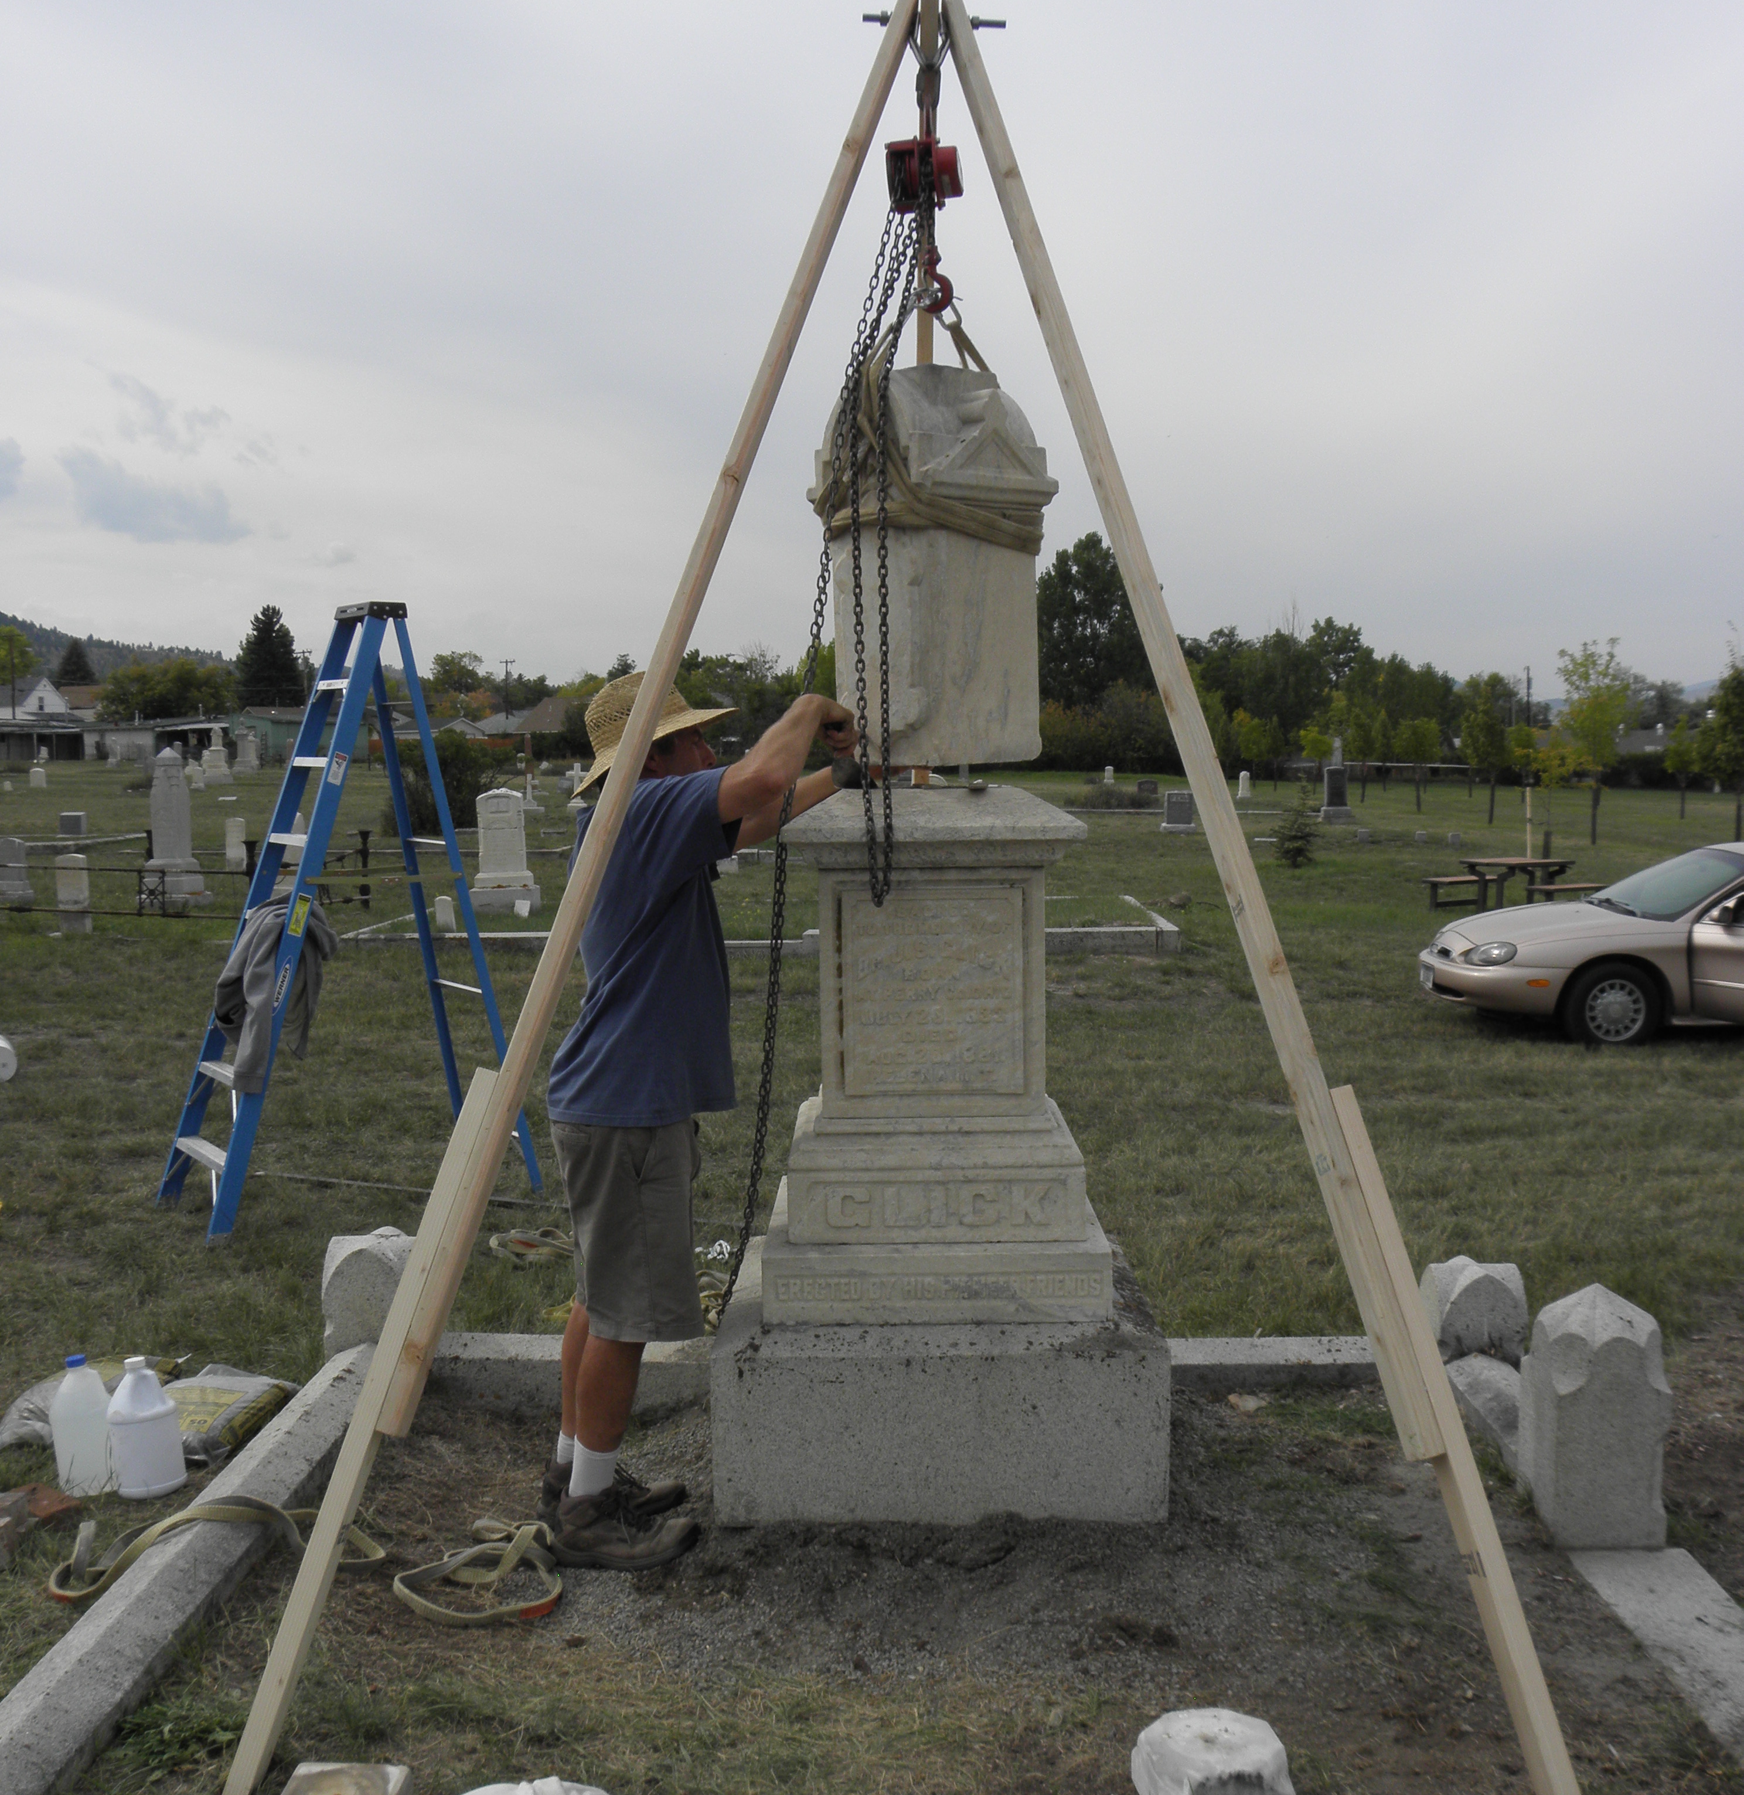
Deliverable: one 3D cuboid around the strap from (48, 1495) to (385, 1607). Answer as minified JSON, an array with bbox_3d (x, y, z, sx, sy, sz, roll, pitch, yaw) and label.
[{"bbox_3d":[-1.290,1.254,3.460,0.610,0.160,0.280,-1,4,-15],"label":"strap"}]

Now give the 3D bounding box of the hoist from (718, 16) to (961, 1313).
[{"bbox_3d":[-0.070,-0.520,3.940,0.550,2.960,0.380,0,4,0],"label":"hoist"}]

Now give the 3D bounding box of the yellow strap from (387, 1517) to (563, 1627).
[{"bbox_3d":[-0.775,1.301,3.430,0.335,0.070,0.380,0,4,0],"label":"yellow strap"}]

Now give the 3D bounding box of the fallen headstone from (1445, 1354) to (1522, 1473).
[{"bbox_3d":[1.450,1.228,3.980,0.200,0.160,0.550,0,4,0],"label":"fallen headstone"}]

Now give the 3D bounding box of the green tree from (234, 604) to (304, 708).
[{"bbox_3d":[-48.273,-17.329,140.000,6.000,12.378,6.000,0,5,0],"label":"green tree"}]

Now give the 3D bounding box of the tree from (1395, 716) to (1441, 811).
[{"bbox_3d":[18.754,-4.556,60.000,1.600,3.308,1.600,0,5,0],"label":"tree"}]

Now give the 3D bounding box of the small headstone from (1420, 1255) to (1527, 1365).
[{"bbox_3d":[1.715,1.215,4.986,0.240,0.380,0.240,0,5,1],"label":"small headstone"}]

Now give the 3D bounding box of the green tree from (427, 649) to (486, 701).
[{"bbox_3d":[-33.233,-14.854,140.406,5.200,9.500,5.200,-1,5,0],"label":"green tree"}]

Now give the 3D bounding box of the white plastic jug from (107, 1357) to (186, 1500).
[{"bbox_3d":[-1.612,1.179,3.905,0.155,0.297,0.155,0,5,0],"label":"white plastic jug"}]

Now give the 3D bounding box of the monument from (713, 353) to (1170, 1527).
[{"bbox_3d":[0.147,0.034,4.112,0.985,2.546,0.930,0,5,1],"label":"monument"}]

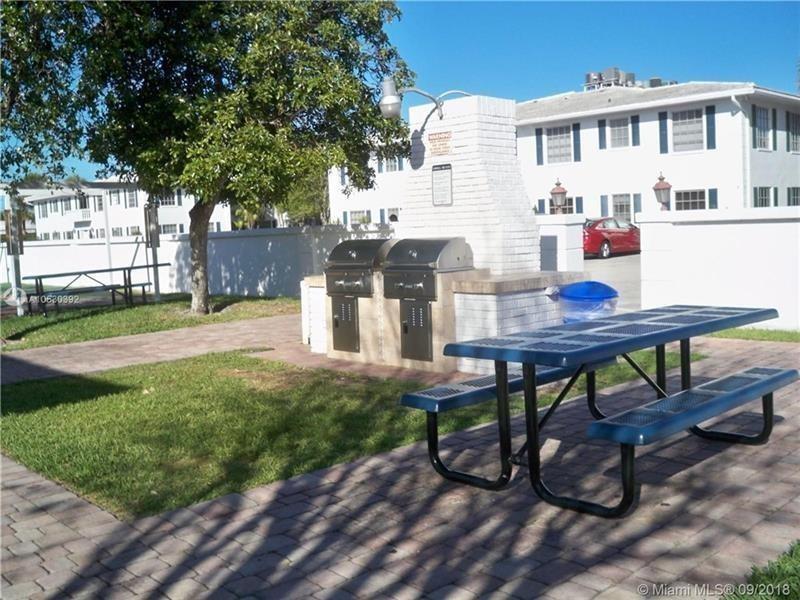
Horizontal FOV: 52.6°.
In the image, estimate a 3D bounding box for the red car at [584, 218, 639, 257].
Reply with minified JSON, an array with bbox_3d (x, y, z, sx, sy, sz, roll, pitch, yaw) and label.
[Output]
[{"bbox_3d":[7.759,-2.378,30.961,1.820,1.460,4.650,2,6,44],"label":"red car"}]

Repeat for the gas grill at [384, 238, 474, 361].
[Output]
[{"bbox_3d":[0.278,-0.017,8.147,0.750,1.200,0.620,2,6,44],"label":"gas grill"}]

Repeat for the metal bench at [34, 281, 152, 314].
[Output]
[{"bbox_3d":[-5.355,0.026,14.588,0.300,0.450,1.830,2,6,44],"label":"metal bench"}]

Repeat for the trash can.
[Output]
[{"bbox_3d":[1.820,0.230,7.743,0.560,0.820,0.560,-2,5,0],"label":"trash can"}]

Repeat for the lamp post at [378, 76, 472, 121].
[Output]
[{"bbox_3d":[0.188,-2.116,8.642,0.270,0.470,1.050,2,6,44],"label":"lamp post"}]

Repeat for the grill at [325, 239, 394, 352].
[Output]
[{"bbox_3d":[-0.354,-0.040,8.759,0.750,1.200,0.620,2,6,44],"label":"grill"}]

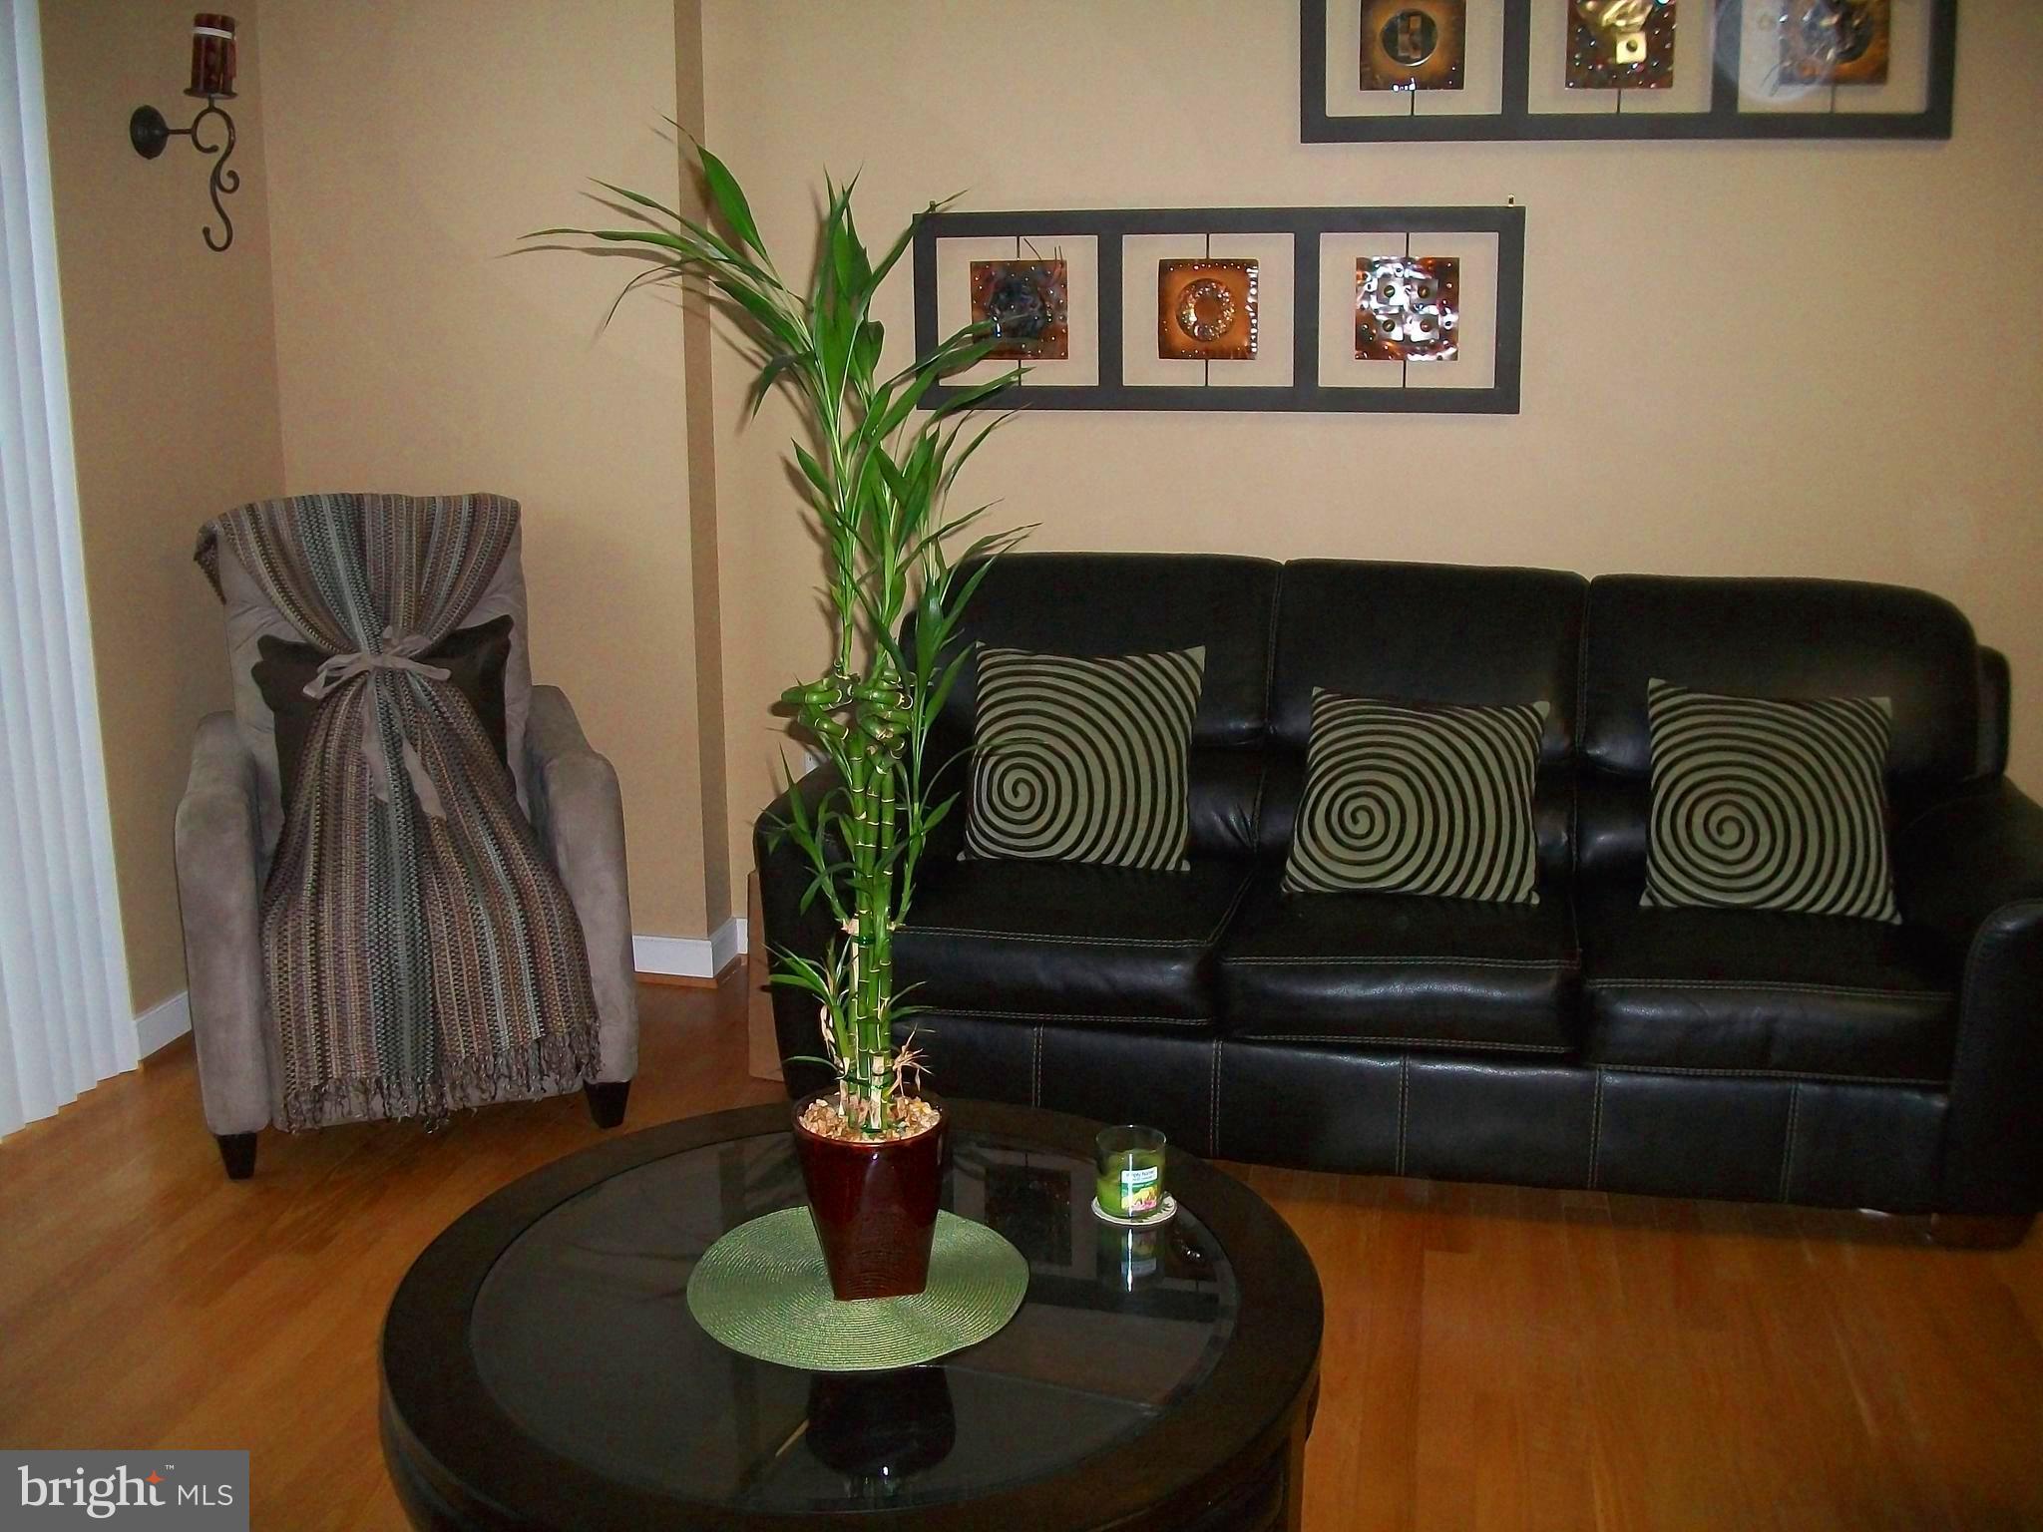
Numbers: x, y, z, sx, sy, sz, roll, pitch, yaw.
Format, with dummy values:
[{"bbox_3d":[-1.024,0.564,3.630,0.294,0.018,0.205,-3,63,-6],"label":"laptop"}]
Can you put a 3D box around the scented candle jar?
[{"bbox_3d":[0.127,0.468,2.179,0.081,0.079,0.081,0,12,0],"label":"scented candle jar"}]

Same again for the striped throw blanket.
[{"bbox_3d":[-1.177,0.054,3.538,0.630,1.067,0.708,-5,13,-21],"label":"striped throw blanket"}]

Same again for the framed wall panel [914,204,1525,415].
[{"bbox_3d":[0.396,-0.944,3.933,1.255,0.405,0.035,2,13,10],"label":"framed wall panel"}]

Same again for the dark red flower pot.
[{"bbox_3d":[-0.159,0.457,2.022,0.162,0.173,0.162,0,12,0],"label":"dark red flower pot"}]

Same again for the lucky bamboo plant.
[{"bbox_3d":[-0.234,-0.096,1.900,0.465,1.010,0.369,0,12,0],"label":"lucky bamboo plant"}]

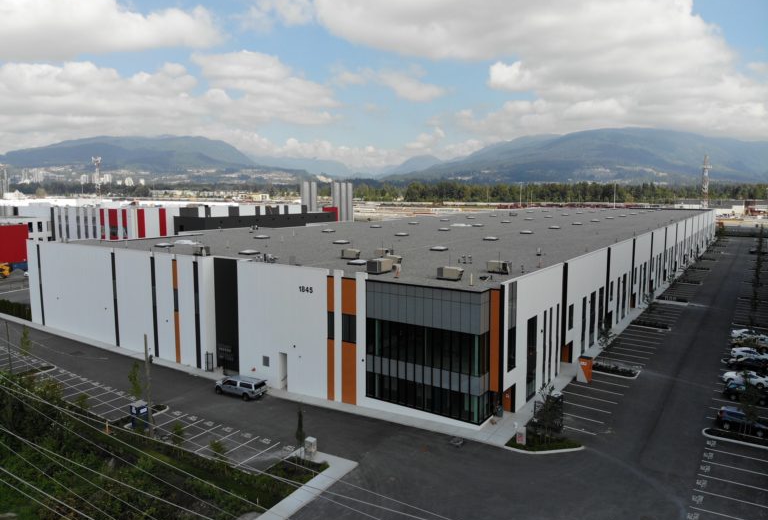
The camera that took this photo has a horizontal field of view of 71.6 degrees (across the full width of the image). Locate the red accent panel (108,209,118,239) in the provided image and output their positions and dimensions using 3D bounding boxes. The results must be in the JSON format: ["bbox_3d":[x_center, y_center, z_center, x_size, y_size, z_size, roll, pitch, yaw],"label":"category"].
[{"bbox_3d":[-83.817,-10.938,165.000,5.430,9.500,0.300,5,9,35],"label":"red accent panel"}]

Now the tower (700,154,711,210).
[{"bbox_3d":[278.723,-64.546,463.216,6.500,51.710,6.000,5,9,35],"label":"tower"}]

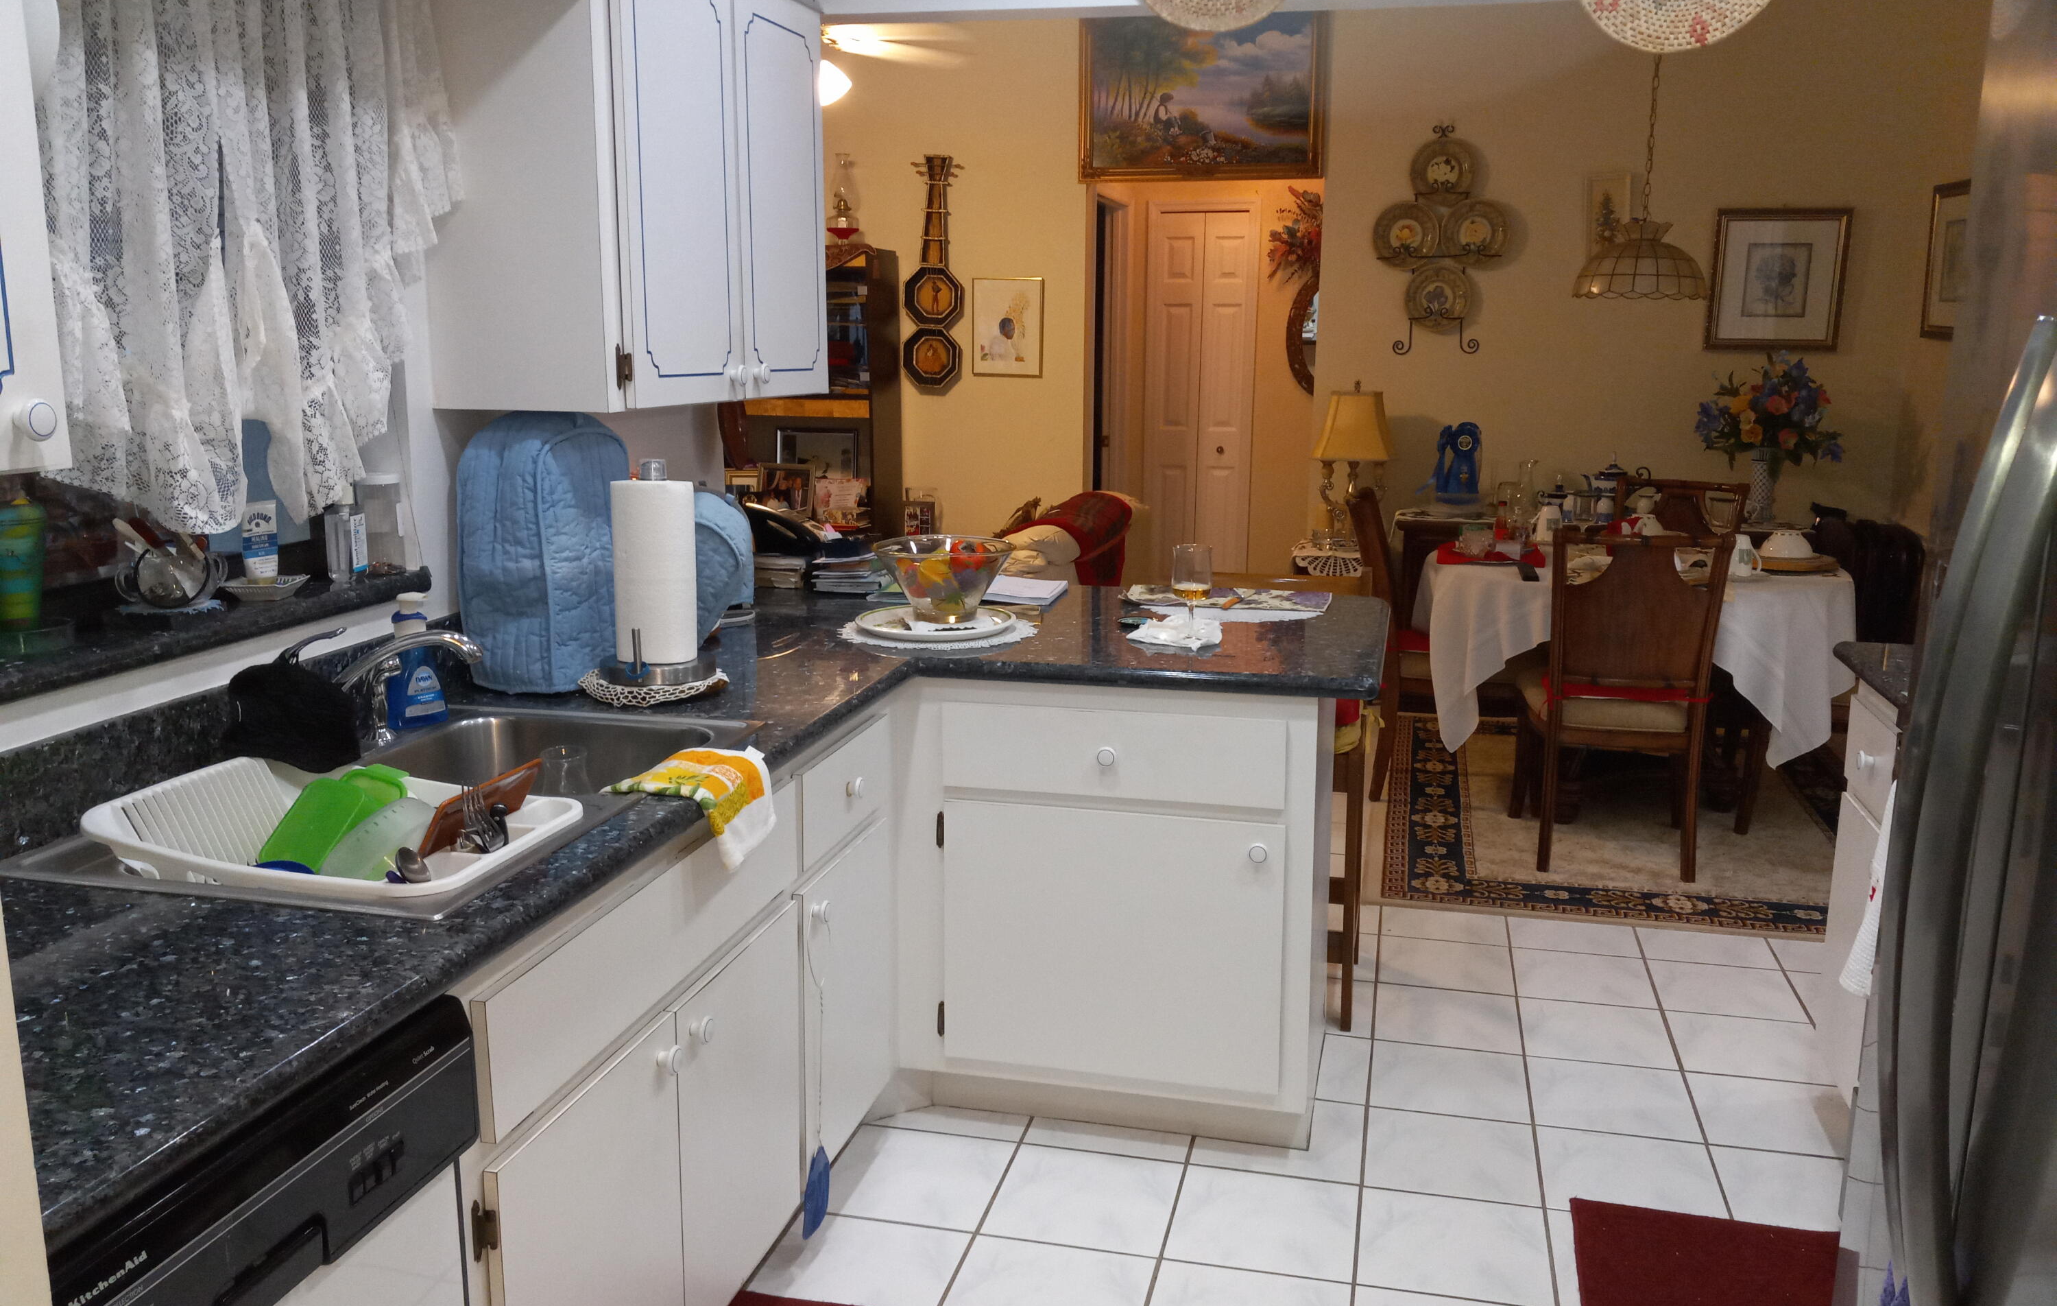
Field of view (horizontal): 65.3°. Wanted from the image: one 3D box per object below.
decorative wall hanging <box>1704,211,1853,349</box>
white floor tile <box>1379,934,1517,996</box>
[{"bbox_3d":[2.873,-1.426,6.145,0.480,0.527,0.030,3,11,13],"label":"decorative wall hanging"},{"bbox_3d":[0.987,0.744,3.799,0.303,0.010,0.303,3,11,13],"label":"white floor tile"}]

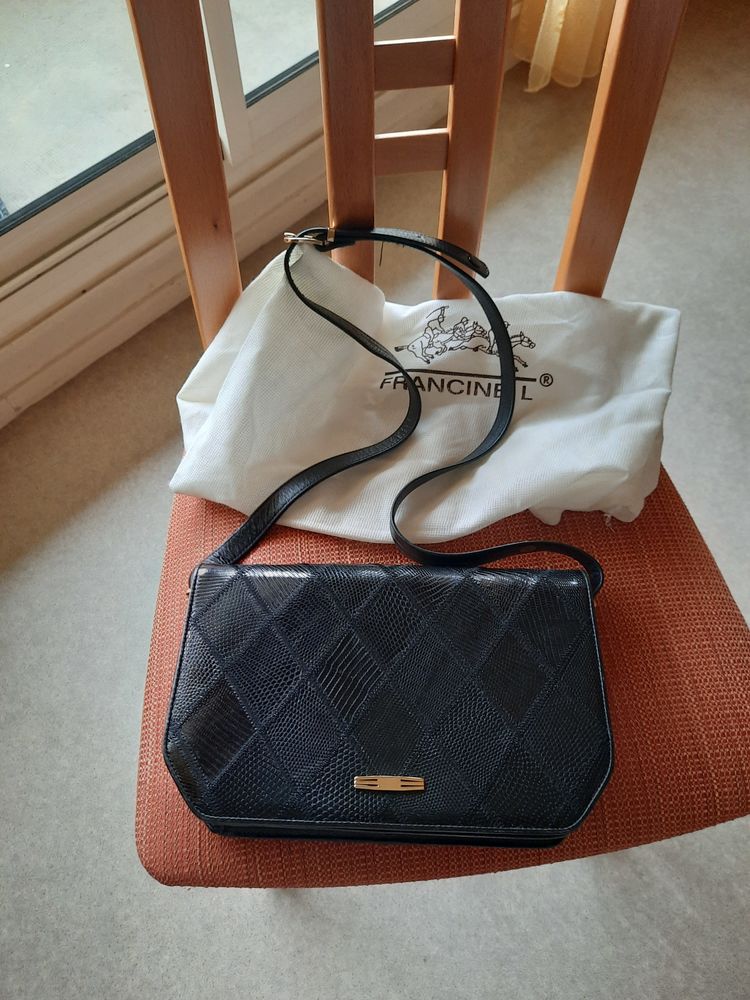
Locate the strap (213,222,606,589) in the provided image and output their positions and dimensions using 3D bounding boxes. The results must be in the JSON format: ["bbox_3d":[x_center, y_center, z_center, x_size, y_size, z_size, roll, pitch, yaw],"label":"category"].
[{"bbox_3d":[0.025,-0.062,0.550,0.271,0.069,0.277,0,77,1],"label":"strap"}]

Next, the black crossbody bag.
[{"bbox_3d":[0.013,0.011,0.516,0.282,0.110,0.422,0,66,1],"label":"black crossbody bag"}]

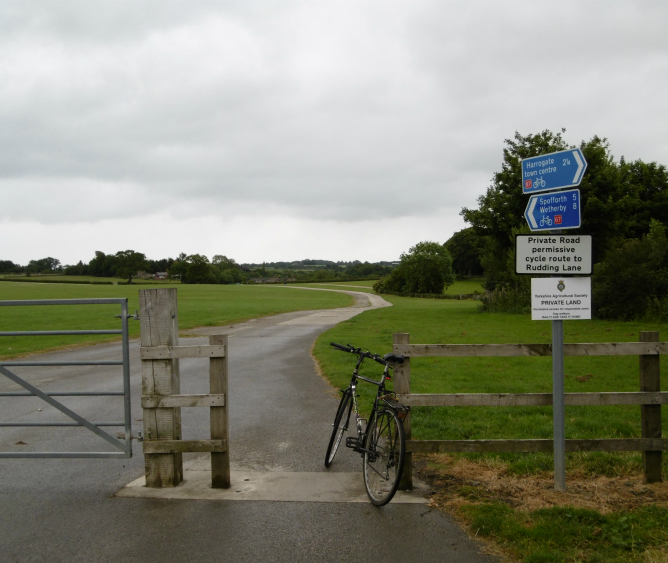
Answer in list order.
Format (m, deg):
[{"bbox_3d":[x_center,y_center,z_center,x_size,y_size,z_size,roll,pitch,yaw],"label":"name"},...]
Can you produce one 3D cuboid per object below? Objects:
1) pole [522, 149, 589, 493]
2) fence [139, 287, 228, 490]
[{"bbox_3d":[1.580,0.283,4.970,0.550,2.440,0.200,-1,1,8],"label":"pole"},{"bbox_3d":[-1.100,0.785,5.200,0.630,1.460,0.250,-1,1,-1],"label":"fence"}]

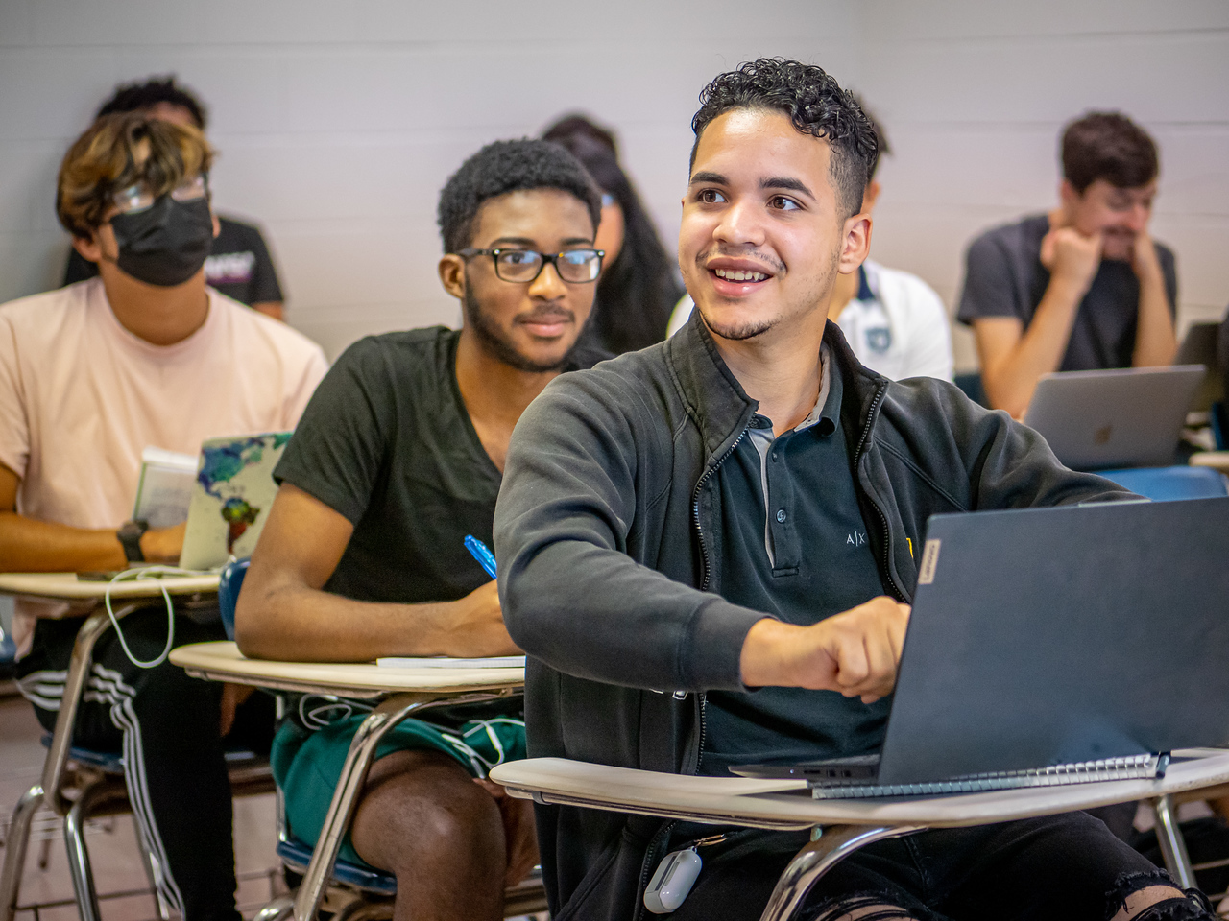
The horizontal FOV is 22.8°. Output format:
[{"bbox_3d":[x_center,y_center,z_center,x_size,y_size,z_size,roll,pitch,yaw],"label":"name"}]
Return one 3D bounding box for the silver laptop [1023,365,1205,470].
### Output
[{"bbox_3d":[0.684,-0.051,4.666,0.305,0.202,0.309,-5,8,-28],"label":"silver laptop"}]

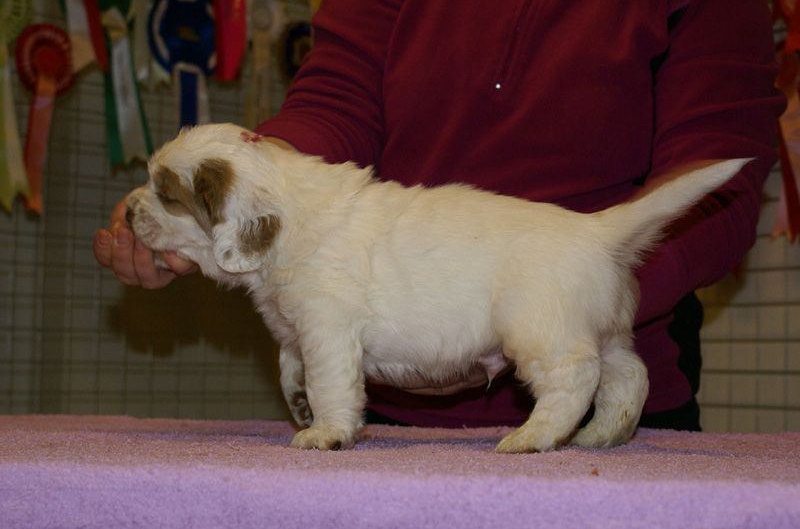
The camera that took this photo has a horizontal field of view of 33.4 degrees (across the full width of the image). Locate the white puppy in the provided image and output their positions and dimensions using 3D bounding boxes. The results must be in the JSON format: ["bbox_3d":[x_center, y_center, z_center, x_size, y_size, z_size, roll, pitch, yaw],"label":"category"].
[{"bbox_3d":[0.032,0.019,1.150,0.530,0.272,0.155,1,-4,0],"label":"white puppy"}]

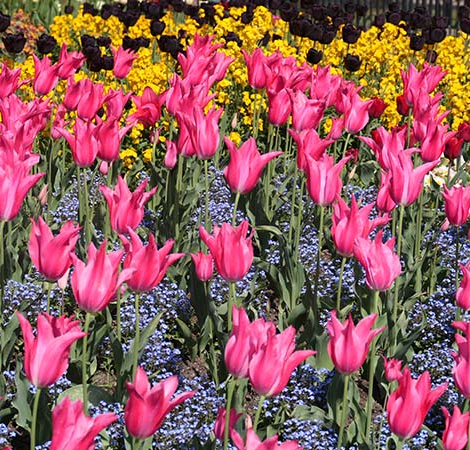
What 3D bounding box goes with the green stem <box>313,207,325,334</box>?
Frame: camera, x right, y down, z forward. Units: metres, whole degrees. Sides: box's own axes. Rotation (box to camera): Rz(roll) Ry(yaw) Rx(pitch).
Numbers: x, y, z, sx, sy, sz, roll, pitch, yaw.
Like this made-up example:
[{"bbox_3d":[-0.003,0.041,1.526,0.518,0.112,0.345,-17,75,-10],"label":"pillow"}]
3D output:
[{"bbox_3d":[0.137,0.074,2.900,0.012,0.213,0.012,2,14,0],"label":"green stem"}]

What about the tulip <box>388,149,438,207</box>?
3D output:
[{"bbox_3d":[0.280,-0.074,2.800,0.079,0.086,0.075,6,14,0],"label":"tulip"}]

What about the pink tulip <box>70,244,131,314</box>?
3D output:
[{"bbox_3d":[-0.179,0.071,2.360,0.077,0.091,0.073,5,14,0],"label":"pink tulip"}]

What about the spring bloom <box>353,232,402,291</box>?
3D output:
[{"bbox_3d":[0.206,0.051,2.580,0.067,0.083,0.064,-6,14,0],"label":"spring bloom"}]

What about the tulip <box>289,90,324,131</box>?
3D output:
[{"bbox_3d":[0.153,-0.243,3.780,0.076,0.087,0.072,0,16,0],"label":"tulip"}]

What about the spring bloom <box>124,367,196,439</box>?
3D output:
[{"bbox_3d":[-0.093,0.219,2.200,0.089,0.084,0.071,0,16,0],"label":"spring bloom"}]

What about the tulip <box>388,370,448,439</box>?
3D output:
[{"bbox_3d":[0.225,0.221,2.200,0.074,0.084,0.070,0,16,0],"label":"tulip"}]

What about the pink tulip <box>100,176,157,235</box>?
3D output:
[{"bbox_3d":[-0.175,-0.032,2.930,0.095,0.090,0.081,0,16,0],"label":"pink tulip"}]

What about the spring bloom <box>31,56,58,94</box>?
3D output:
[{"bbox_3d":[-0.422,-0.336,3.980,0.060,0.086,0.057,7,13,0],"label":"spring bloom"}]

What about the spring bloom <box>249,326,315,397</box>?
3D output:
[{"bbox_3d":[0.061,0.175,2.290,0.085,0.085,0.072,0,16,0],"label":"spring bloom"}]

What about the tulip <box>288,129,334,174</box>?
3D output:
[{"bbox_3d":[0.137,-0.134,3.200,0.076,0.074,0.073,6,14,0],"label":"tulip"}]

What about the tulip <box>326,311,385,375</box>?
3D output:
[{"bbox_3d":[0.163,0.159,2.420,0.079,0.082,0.075,3,14,0],"label":"tulip"}]

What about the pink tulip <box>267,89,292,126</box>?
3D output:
[{"bbox_3d":[0.096,-0.250,3.800,0.053,0.078,0.053,0,16,0],"label":"pink tulip"}]

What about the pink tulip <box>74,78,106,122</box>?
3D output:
[{"bbox_3d":[-0.301,-0.262,3.720,0.061,0.085,0.058,6,14,0],"label":"pink tulip"}]

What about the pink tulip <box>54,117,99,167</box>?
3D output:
[{"bbox_3d":[-0.298,-0.157,3.360,0.087,0.089,0.082,0,16,0],"label":"pink tulip"}]

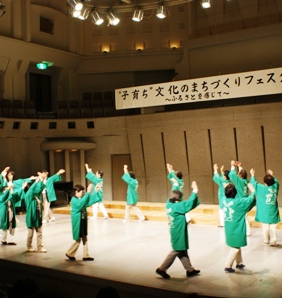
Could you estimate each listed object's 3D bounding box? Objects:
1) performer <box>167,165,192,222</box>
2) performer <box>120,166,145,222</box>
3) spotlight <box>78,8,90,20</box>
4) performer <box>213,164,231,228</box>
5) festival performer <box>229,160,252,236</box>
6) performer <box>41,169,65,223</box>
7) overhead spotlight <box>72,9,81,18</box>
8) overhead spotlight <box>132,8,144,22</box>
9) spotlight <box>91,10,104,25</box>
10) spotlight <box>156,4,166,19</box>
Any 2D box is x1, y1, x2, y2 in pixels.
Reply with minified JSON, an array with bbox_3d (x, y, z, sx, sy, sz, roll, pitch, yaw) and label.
[{"bbox_3d":[1.144,1.308,12.200,0.650,1.800,0.520,-2,1,34],"label":"performer"},{"bbox_3d":[-0.265,1.367,12.859,0.620,1.763,0.500,-2,-1,26],"label":"performer"},{"bbox_3d":[-1.480,-3.474,10.600,0.250,0.290,0.250,25,-13,-25],"label":"spotlight"},{"bbox_3d":[2.257,1.287,11.387,0.480,1.713,0.480,-3,-1,44],"label":"performer"},{"bbox_3d":[2.534,1.242,10.400,0.520,1.900,0.580,-2,1,-37],"label":"festival performer"},{"bbox_3d":[-2.803,1.489,13.000,0.850,1.680,0.500,-2,1,14],"label":"performer"},{"bbox_3d":[-1.837,-3.836,11.600,0.270,0.360,0.280,-3,-28,-49],"label":"overhead spotlight"},{"bbox_3d":[-0.092,-3.508,10.800,0.250,0.290,0.250,23,-16,-37],"label":"overhead spotlight"},{"bbox_3d":[-1.281,-3.836,12.000,0.280,0.370,0.270,-33,-13,23],"label":"spotlight"},{"bbox_3d":[0.504,-3.546,10.600,0.250,0.290,0.250,-2,-16,7],"label":"spotlight"}]

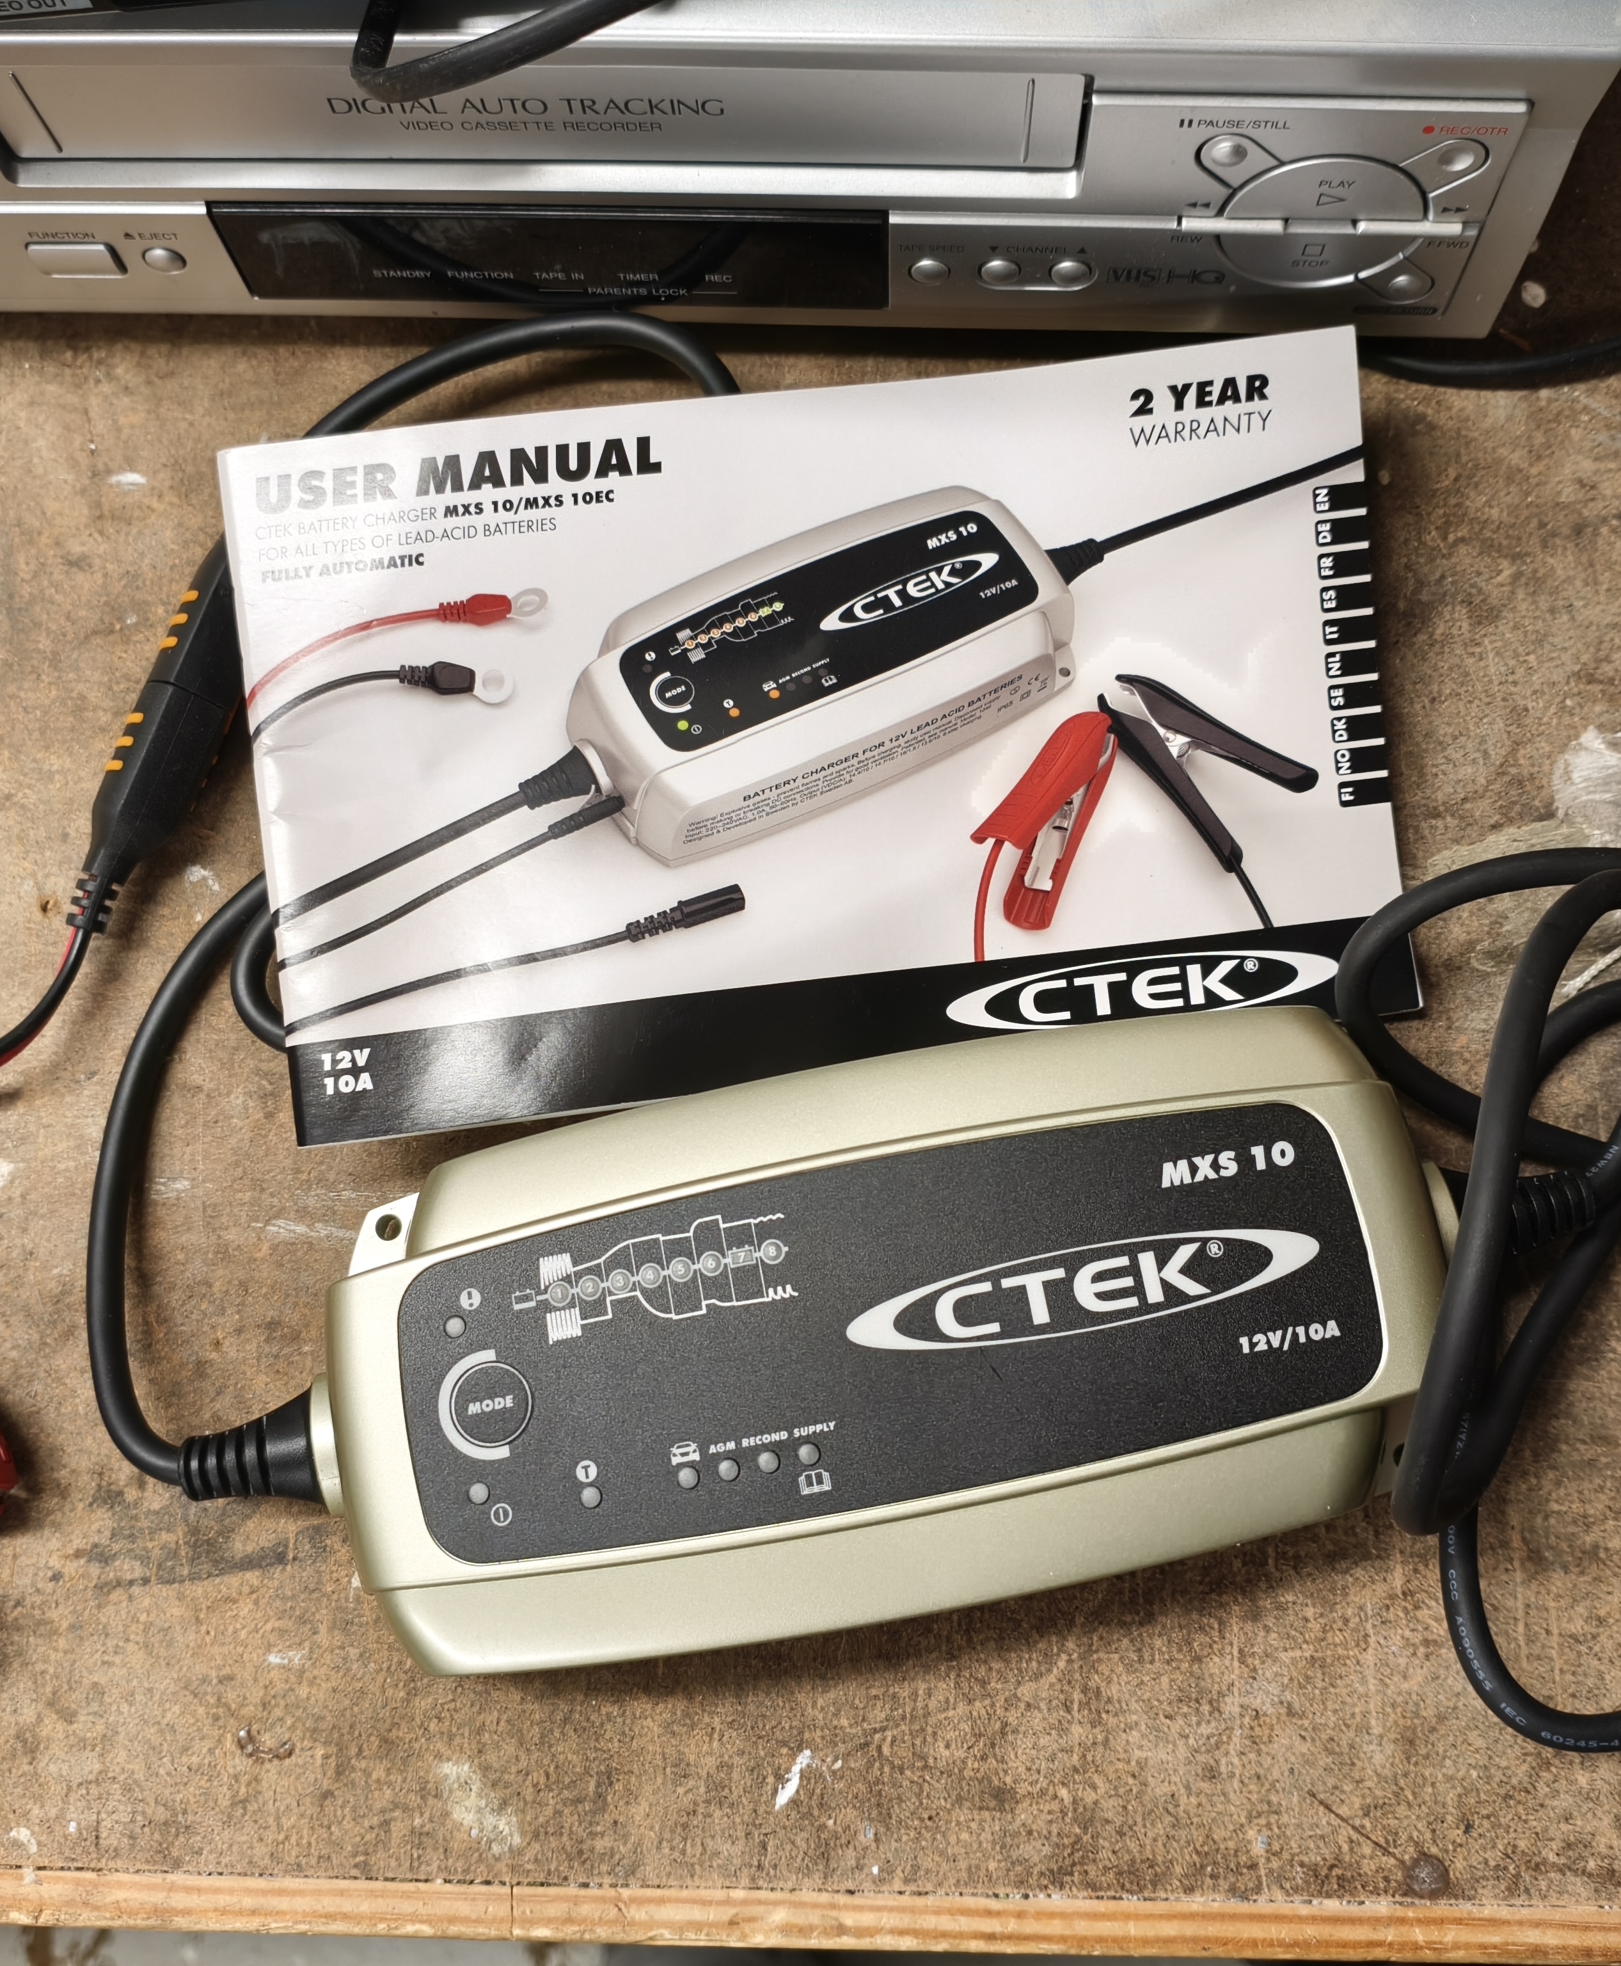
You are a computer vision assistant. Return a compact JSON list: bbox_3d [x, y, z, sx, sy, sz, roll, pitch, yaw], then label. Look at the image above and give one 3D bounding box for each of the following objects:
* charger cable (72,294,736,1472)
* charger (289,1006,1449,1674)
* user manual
[{"bbox_3d":[-0.073,-0.016,0.363,0.120,0.025,0.219,0,82,2],"label":"charger cable"},{"bbox_3d":[0.013,0.060,0.337,0.196,0.050,0.095,-11,82,0],"label":"charger"},{"bbox_3d":[0.003,-0.046,0.367,0.210,0.008,0.127,-7,92,-2],"label":"user manual"}]

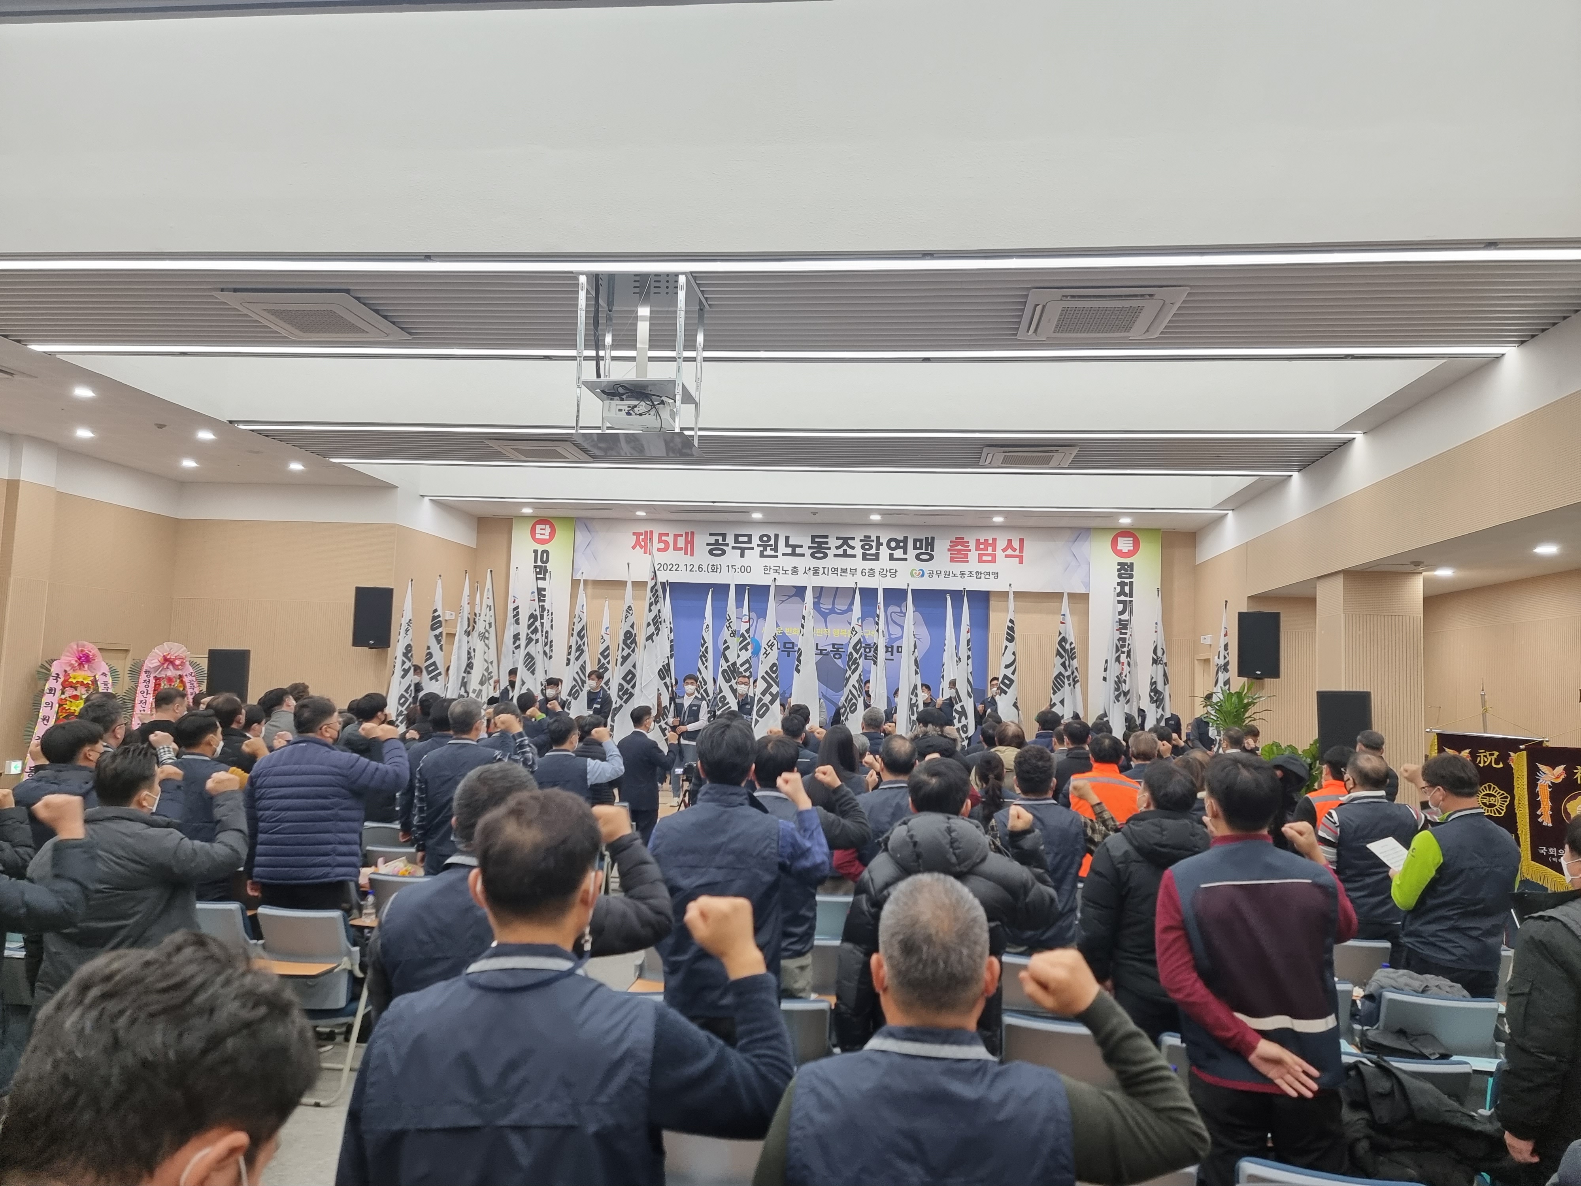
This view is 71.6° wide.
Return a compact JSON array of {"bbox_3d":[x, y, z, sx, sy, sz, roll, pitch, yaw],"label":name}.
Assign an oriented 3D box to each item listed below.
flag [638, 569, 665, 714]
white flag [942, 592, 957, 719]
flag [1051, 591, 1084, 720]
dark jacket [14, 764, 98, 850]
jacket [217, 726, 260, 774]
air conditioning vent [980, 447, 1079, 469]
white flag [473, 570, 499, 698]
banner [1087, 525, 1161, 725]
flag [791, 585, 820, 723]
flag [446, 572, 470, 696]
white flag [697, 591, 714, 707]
[{"bbox_3d":[-1.585,0.613,12.500,0.330,1.800,0.280,3,-5,-5],"label":"flag"},{"bbox_3d":[2.006,0.979,14.027,0.300,1.950,0.220,2,-5,7],"label":"white flag"},{"bbox_3d":[3.525,0.872,14.060,0.420,1.800,0.250,2,-5,7],"label":"flag"},{"bbox_3d":[-2.896,1.035,4.370,0.540,0.700,0.340,0,-5,21],"label":"dark jacket"},{"bbox_3d":[-3.283,1.116,6.370,0.520,0.700,0.320,0,-5,19],"label":"jacket"},{"bbox_3d":[2.487,-1.399,11.518,0.950,0.080,0.950,2,-5,7],"label":"air conditioning vent"},{"bbox_3d":[-4.196,0.685,14.831,0.360,2.000,0.220,2,-5,7],"label":"white flag"},{"bbox_3d":[4.885,0.559,16.048,1.000,3.000,0.030,2,-5,7],"label":"banner"},{"bbox_3d":[0.197,0.844,14.000,0.390,2.000,0.300,2,-5,7],"label":"flag"},{"bbox_3d":[-4.092,0.631,13.500,0.300,1.750,0.270,3,-5,-13],"label":"flag"},{"bbox_3d":[-1.215,0.828,15.237,0.270,1.750,0.200,2,-5,7],"label":"white flag"}]

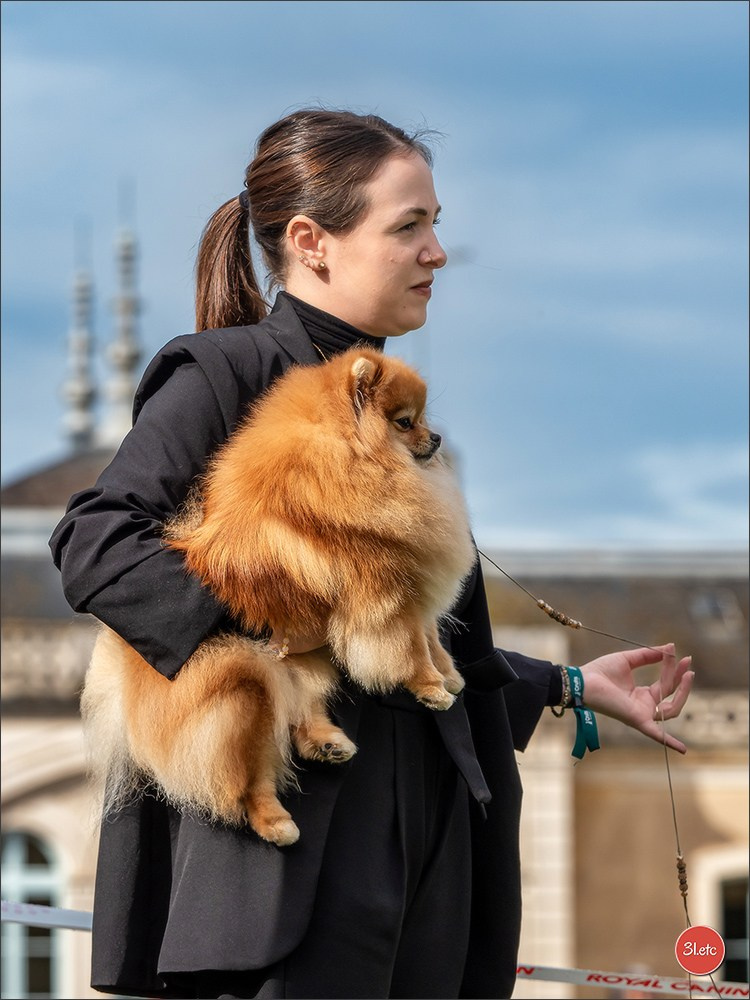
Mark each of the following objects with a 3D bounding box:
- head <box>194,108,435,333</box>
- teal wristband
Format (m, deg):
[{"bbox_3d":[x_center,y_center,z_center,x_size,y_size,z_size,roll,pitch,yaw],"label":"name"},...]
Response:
[{"bbox_3d":[-0.058,-0.288,7.800,0.250,0.235,0.170,-1,-2,16],"label":"head"},{"bbox_3d":[0.219,0.225,7.900,0.035,0.098,0.050,1,-2,-16],"label":"teal wristband"}]

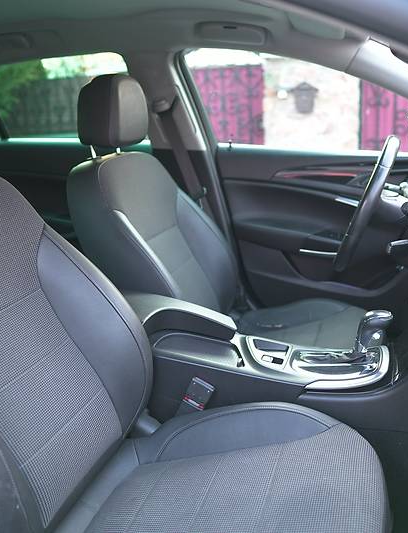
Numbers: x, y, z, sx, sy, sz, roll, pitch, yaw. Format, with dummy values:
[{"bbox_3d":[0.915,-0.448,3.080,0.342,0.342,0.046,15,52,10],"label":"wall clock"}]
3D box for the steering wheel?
[{"bbox_3d":[0.443,-0.156,1.400,0.089,0.373,0.373,19,19,13],"label":"steering wheel"}]

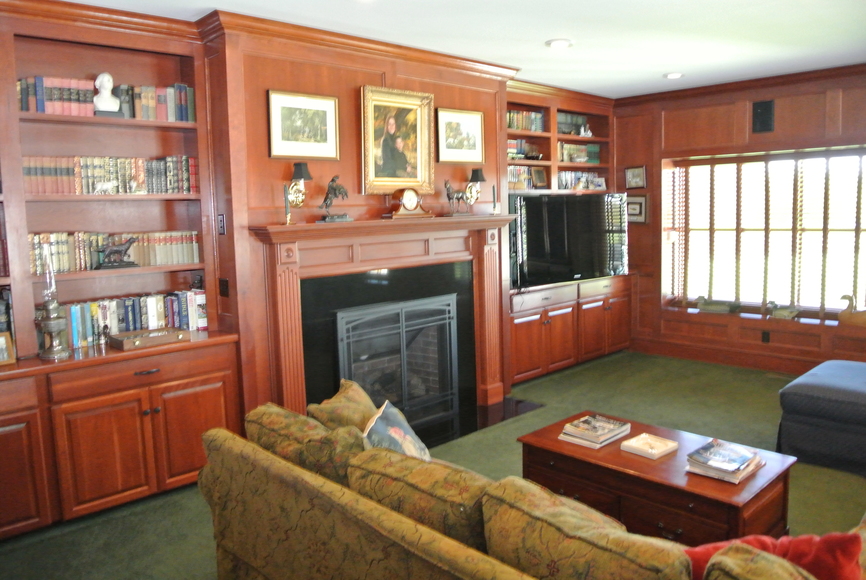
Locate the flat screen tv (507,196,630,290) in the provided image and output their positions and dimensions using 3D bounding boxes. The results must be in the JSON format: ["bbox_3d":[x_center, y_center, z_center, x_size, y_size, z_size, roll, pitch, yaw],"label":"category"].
[{"bbox_3d":[1.316,-0.478,6.081,1.361,0.800,0.070,-6,8,-30],"label":"flat screen tv"}]

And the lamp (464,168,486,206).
[{"bbox_3d":[0.338,-0.810,5.130,0.128,0.280,0.145,-8,10,-42],"label":"lamp"}]

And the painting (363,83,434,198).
[{"bbox_3d":[-0.239,-1.045,4.637,0.634,0.731,0.055,-8,10,-42],"label":"painting"}]

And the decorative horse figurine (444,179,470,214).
[{"bbox_3d":[0.182,-0.696,4.950,0.225,0.265,0.085,-8,10,-42],"label":"decorative horse figurine"}]

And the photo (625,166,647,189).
[{"bbox_3d":[2.211,-1.216,7.062,0.025,0.231,0.233,-8,10,-42],"label":"photo"}]

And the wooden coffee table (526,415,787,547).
[{"bbox_3d":[1.039,0.995,3.129,0.635,0.476,1.082,-8,10,-44],"label":"wooden coffee table"}]

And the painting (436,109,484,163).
[{"bbox_3d":[0.220,-1.187,5.064,0.498,0.407,0.030,-8,10,-42],"label":"painting"}]

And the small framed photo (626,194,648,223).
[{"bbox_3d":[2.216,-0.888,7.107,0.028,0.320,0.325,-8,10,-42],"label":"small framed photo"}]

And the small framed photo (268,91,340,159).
[{"bbox_3d":[-0.809,-1.028,4.117,0.503,0.401,0.030,-8,10,-42],"label":"small framed photo"}]

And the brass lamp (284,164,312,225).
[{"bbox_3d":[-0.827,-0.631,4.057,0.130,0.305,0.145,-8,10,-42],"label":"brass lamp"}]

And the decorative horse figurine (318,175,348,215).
[{"bbox_3d":[-0.644,-0.593,4.186,0.215,0.290,0.105,-8,10,-42],"label":"decorative horse figurine"}]

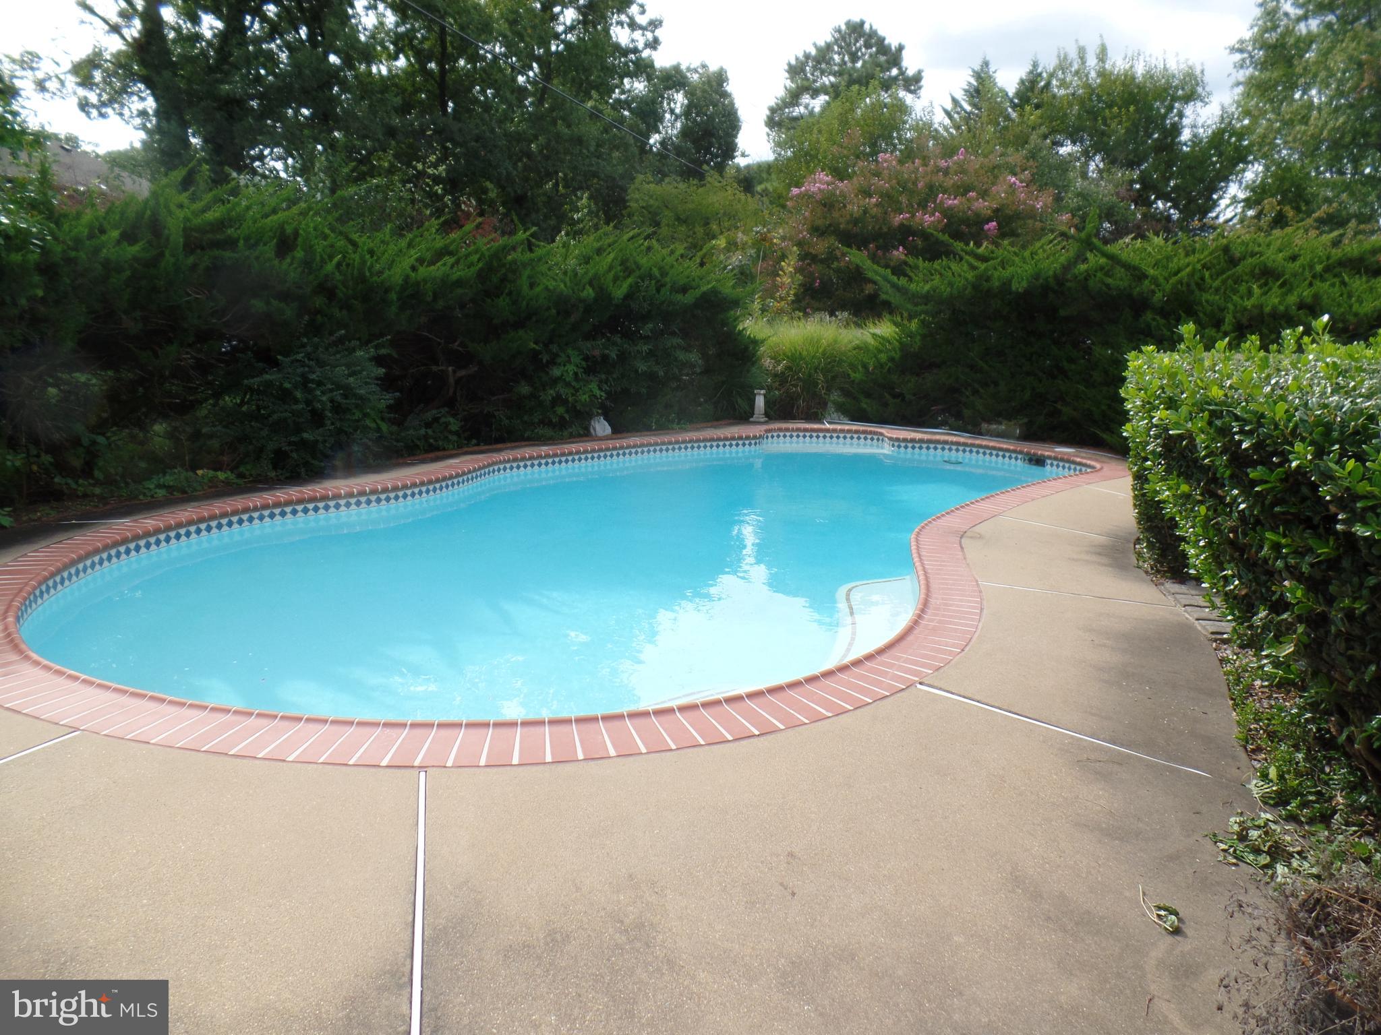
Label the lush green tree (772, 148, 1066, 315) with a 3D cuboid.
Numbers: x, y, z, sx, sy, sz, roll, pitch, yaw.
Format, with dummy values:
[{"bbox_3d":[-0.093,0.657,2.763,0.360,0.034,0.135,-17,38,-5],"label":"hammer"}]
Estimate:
[{"bbox_3d":[4.285,-4.614,17.415,5.520,4.510,4.970,0,12,0],"label":"lush green tree"}]

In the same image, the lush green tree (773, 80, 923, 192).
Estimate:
[{"bbox_3d":[4.049,-7.469,23.954,4.350,7.270,4.350,0,12,0],"label":"lush green tree"}]

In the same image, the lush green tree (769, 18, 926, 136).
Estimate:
[{"bbox_3d":[5.960,-12.787,36.093,6.390,12.430,6.390,0,12,0],"label":"lush green tree"}]

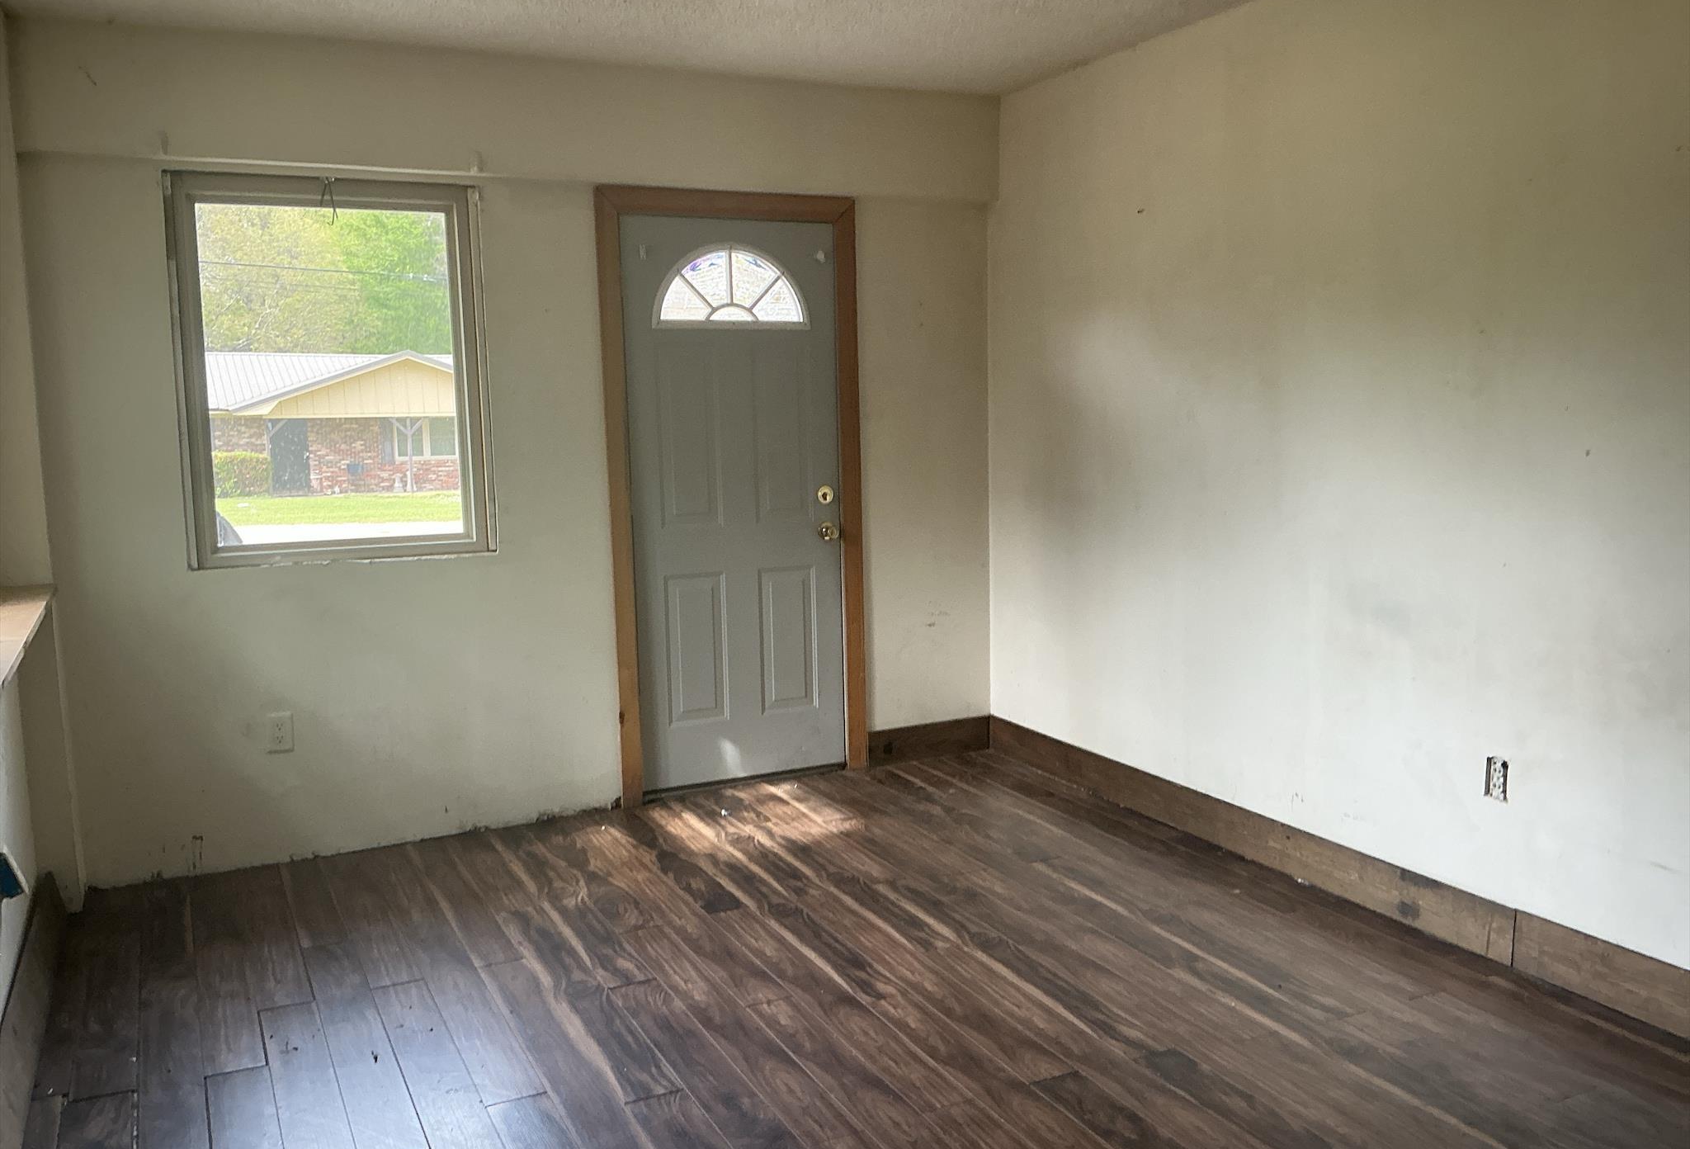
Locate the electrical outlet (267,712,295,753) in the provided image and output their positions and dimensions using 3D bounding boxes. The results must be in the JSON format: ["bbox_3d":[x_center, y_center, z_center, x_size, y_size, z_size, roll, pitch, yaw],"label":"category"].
[{"bbox_3d":[-1.768,0.499,4.284,0.072,0.117,0.012,-5,8,-26],"label":"electrical outlet"}]

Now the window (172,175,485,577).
[{"bbox_3d":[-1.583,-0.627,4.279,0.910,1.175,0.090,-5,8,-26],"label":"window"}]

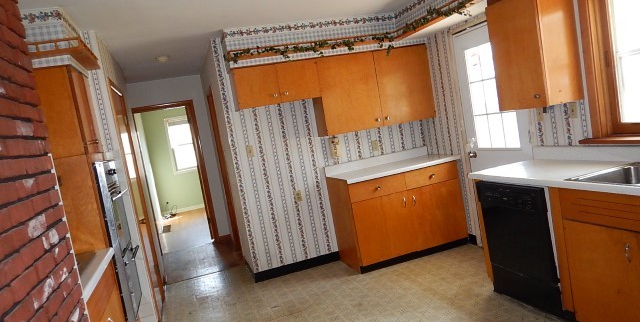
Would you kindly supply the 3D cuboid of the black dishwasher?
[{"bbox_3d":[1.595,0.524,3.070,0.580,0.835,0.620,-11,5,-17],"label":"black dishwasher"}]

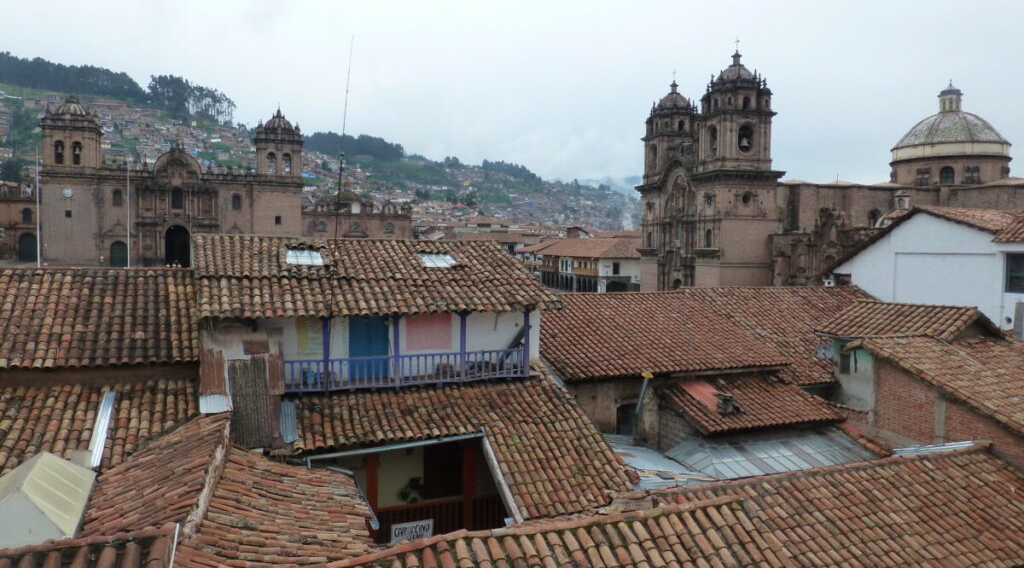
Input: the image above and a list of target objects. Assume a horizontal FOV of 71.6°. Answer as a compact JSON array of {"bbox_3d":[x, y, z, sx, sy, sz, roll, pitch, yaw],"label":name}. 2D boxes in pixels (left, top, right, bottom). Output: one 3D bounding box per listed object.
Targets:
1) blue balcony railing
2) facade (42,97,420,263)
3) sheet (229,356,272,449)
[{"bbox_3d":[-2.923,2.352,20.402,7.094,0.826,0.950,-1,3,-24],"label":"blue balcony railing"},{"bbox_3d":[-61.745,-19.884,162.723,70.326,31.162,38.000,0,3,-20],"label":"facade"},{"bbox_3d":[-6.510,2.939,17.647,0.956,2.298,0.100,-1,3,-24],"label":"sheet"}]

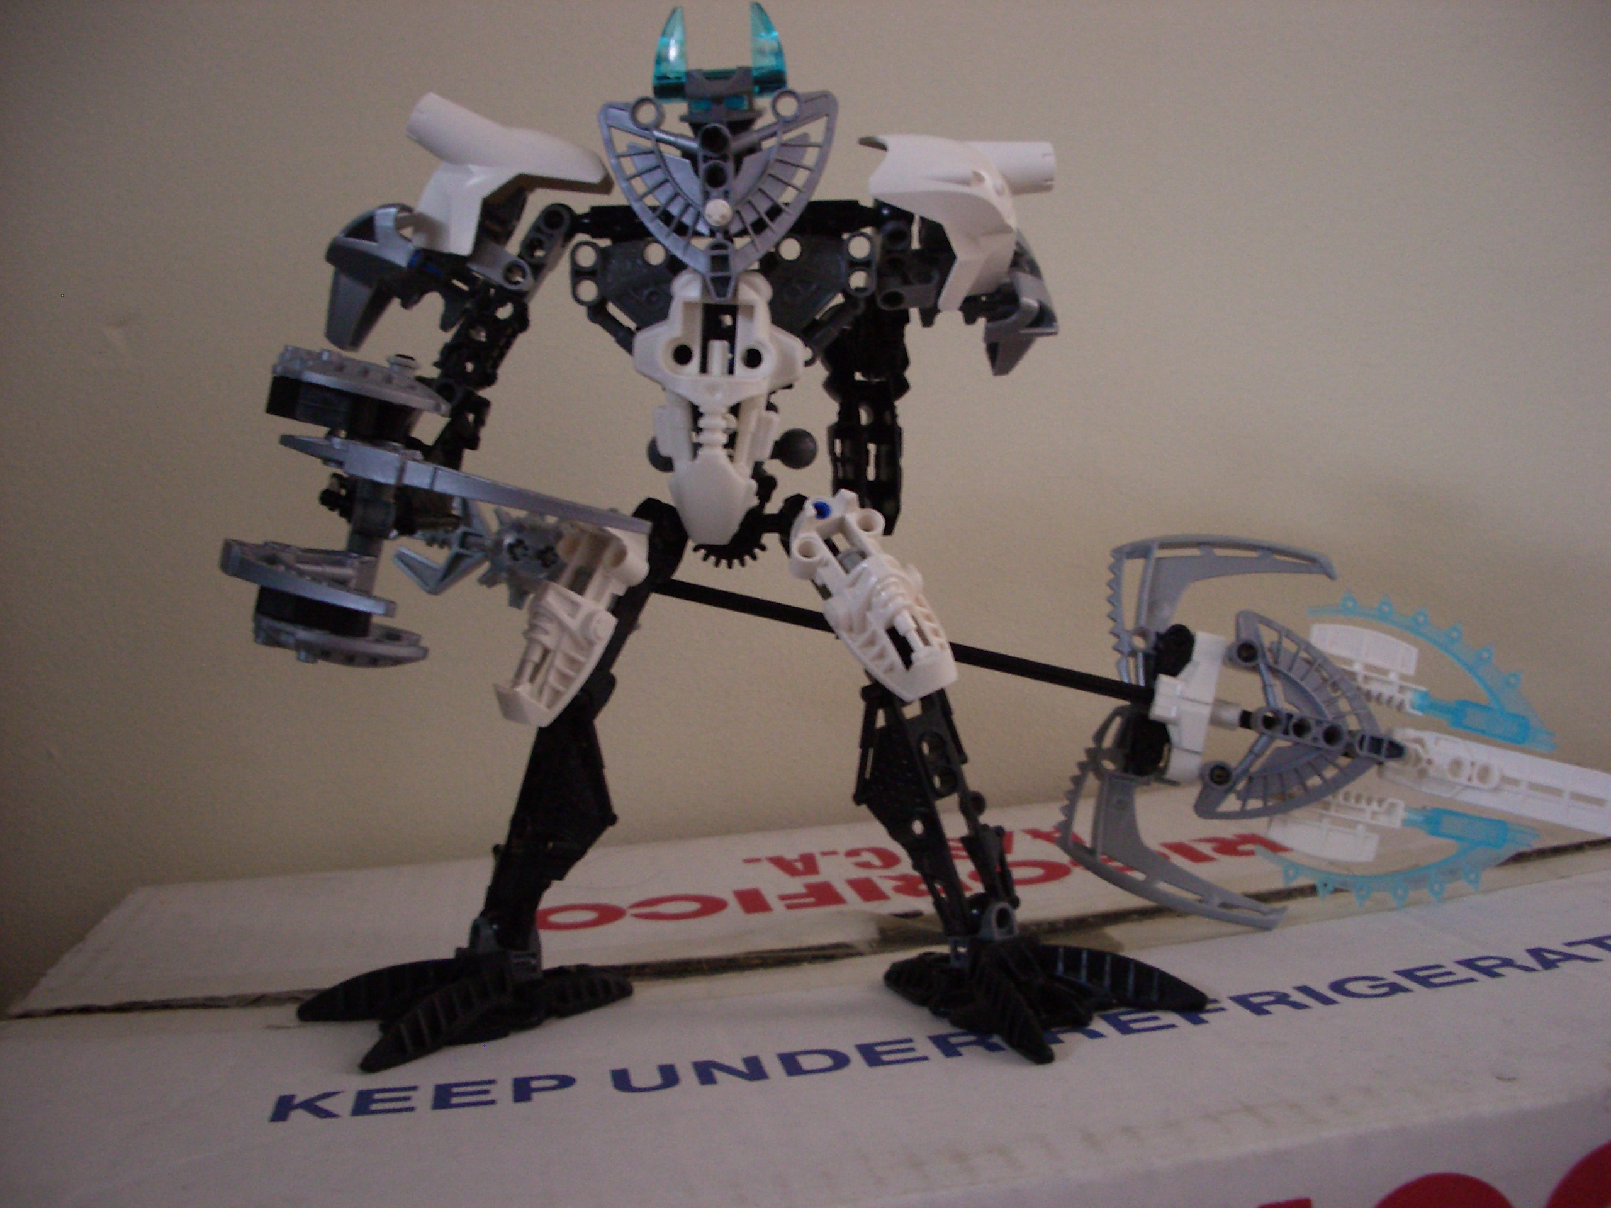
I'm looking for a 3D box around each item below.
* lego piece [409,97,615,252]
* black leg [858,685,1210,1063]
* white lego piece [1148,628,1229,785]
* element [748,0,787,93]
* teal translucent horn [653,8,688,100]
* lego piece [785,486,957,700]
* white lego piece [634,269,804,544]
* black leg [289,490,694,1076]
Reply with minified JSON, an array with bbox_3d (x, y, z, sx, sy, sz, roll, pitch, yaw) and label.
[{"bbox_3d":[-0.065,-0.095,0.362,0.045,0.032,0.028,15,2,6],"label":"lego piece"},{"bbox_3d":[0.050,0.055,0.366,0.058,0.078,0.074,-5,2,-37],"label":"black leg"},{"bbox_3d":[0.090,0.024,0.384,0.017,0.035,0.012,10,0,-3],"label":"white lego piece"},{"bbox_3d":[-0.008,-0.125,0.368,0.008,0.021,0.009,-3,2,0],"label":"element"},{"bbox_3d":[-0.031,-0.124,0.368,0.008,0.021,0.009,-3,2,0],"label":"teal translucent horn"},{"bbox_3d":[0.014,-0.001,0.363,0.025,0.048,0.019,-28,-7,-17],"label":"lego piece"},{"bbox_3d":[-0.019,-0.043,0.366,0.037,0.060,0.020,1,2,3],"label":"white lego piece"},{"bbox_3d":[-0.072,0.035,0.377,0.088,0.124,0.060,-5,2,-37],"label":"black leg"}]

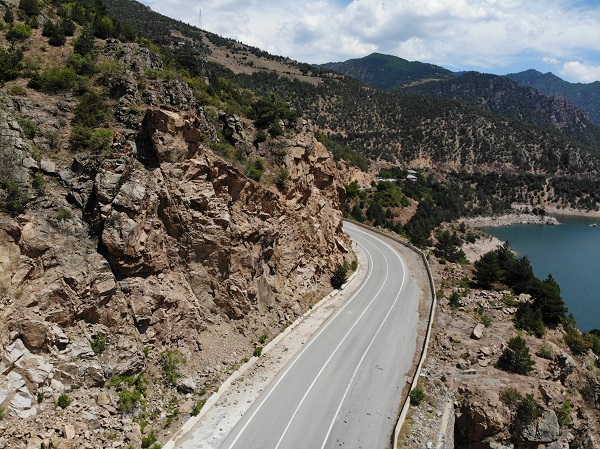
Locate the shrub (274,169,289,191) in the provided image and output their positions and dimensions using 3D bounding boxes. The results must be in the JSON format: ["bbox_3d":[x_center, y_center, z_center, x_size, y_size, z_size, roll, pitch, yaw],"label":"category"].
[{"bbox_3d":[-3.425,-8.333,77.000,2.586,4.042,2.586,0,8,-3],"label":"shrub"}]

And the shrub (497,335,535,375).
[{"bbox_3d":[24.849,14.960,48.000,3.838,3.976,3.838,5,10,28],"label":"shrub"}]

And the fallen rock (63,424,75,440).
[{"bbox_3d":[-15.981,14.357,28.700,0.708,0.986,0.602,-5,10,-31],"label":"fallen rock"}]

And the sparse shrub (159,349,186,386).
[{"bbox_3d":[-11.430,12.811,37.300,2.375,3.157,2.137,-3,9,-18],"label":"sparse shrub"}]

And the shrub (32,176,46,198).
[{"bbox_3d":[-26.000,-3.693,41.500,1.143,2.182,1.143,-5,10,-32],"label":"shrub"}]

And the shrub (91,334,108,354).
[{"bbox_3d":[-17.069,10.212,35.400,1.363,1.540,1.227,-4,10,-27],"label":"shrub"}]

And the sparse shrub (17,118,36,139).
[{"bbox_3d":[-30.580,-10.729,46.500,1.837,2.160,1.653,-5,10,-32],"label":"sparse shrub"}]

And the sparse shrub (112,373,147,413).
[{"bbox_3d":[-13.601,13.389,33.200,2.480,2.770,2.232,-4,9,-24],"label":"sparse shrub"}]

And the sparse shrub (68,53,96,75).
[{"bbox_3d":[-33.975,-25.144,65.000,3.849,2.996,3.271,-4,9,-26],"label":"sparse shrub"}]

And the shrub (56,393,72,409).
[{"bbox_3d":[-17.105,12.780,30.200,0.999,0.897,0.999,-5,10,-31],"label":"shrub"}]

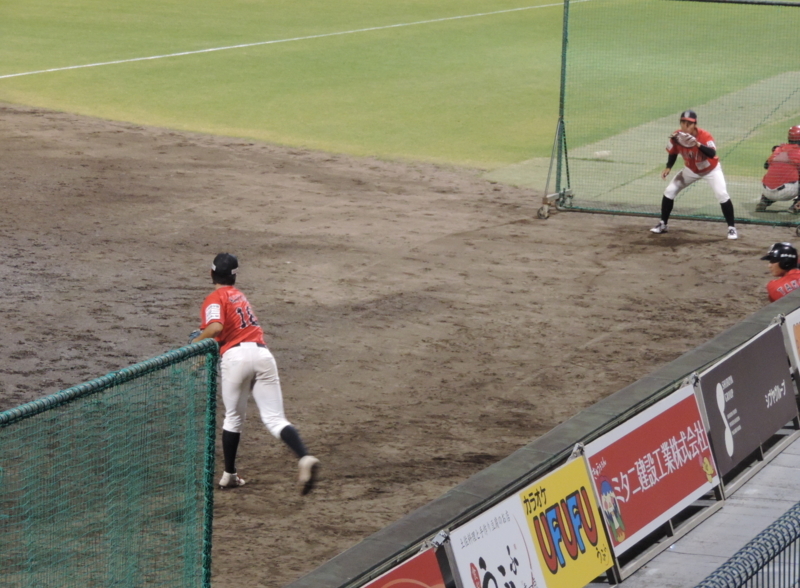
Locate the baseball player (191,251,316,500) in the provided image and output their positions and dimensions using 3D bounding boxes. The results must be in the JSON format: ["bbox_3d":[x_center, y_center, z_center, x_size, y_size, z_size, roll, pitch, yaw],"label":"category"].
[{"bbox_3d":[-1.069,0.569,31.400,0.750,1.680,1.100,-3,8,-27],"label":"baseball player"}]

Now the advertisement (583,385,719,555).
[{"bbox_3d":[1.091,0.736,18.200,0.050,0.464,1.854,-15,2,19],"label":"advertisement"}]

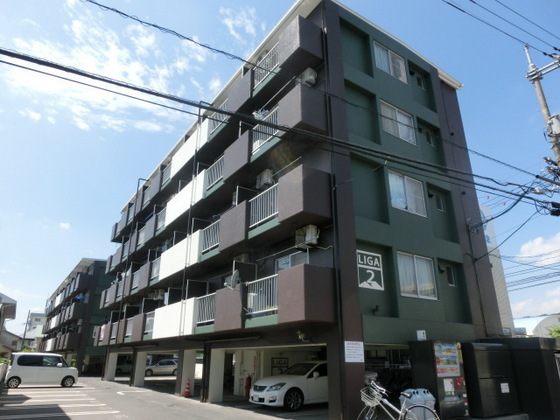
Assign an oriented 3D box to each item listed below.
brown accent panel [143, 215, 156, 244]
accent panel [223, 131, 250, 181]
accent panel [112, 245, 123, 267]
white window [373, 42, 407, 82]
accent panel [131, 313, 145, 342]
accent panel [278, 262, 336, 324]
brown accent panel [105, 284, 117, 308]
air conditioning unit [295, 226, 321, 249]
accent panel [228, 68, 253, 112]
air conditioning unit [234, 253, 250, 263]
[{"bbox_3d":[-7.542,1.144,22.872,0.160,1.369,1.833,14,-25,-32],"label":"brown accent panel"},{"bbox_3d":[-1.576,-1.929,14.425,0.136,1.329,1.902,14,-25,-32],"label":"accent panel"},{"bbox_3d":[-11.670,3.393,28.323,0.136,1.329,1.858,14,-25,-32],"label":"accent panel"},{"bbox_3d":[4.244,-5.612,14.840,1.744,1.297,0.100,14,-25,-32],"label":"white window"},{"bbox_3d":[-7.550,6.367,20.854,0.160,1.369,1.833,14,-25,-32],"label":"accent panel"},{"bbox_3d":[0.696,2.235,10.029,0.983,1.329,1.134,14,-25,-32],"label":"accent panel"},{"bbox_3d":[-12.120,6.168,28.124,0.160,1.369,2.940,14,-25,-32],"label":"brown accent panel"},{"bbox_3d":[0.745,0.817,10.988,0.290,0.570,0.740,14,-25,-32],"label":"air conditioning unit"},{"bbox_3d":[-1.592,-4.604,15.745,0.160,1.369,1.891,14,-25,-32],"label":"accent panel"},{"bbox_3d":[-1.357,1.943,13.859,0.290,0.570,0.740,14,-25,-32],"label":"air conditioning unit"}]

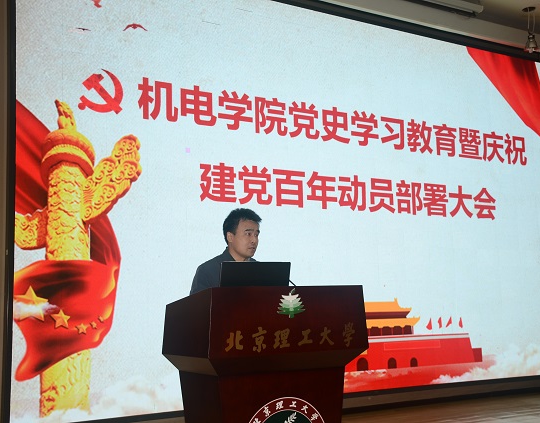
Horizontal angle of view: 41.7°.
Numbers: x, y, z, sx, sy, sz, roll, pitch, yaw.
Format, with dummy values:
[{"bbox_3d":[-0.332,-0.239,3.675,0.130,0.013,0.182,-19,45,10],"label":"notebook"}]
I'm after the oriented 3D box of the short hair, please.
[{"bbox_3d":[-0.140,0.074,3.480,0.200,0.185,0.170,-6,-8,42],"label":"short hair"}]

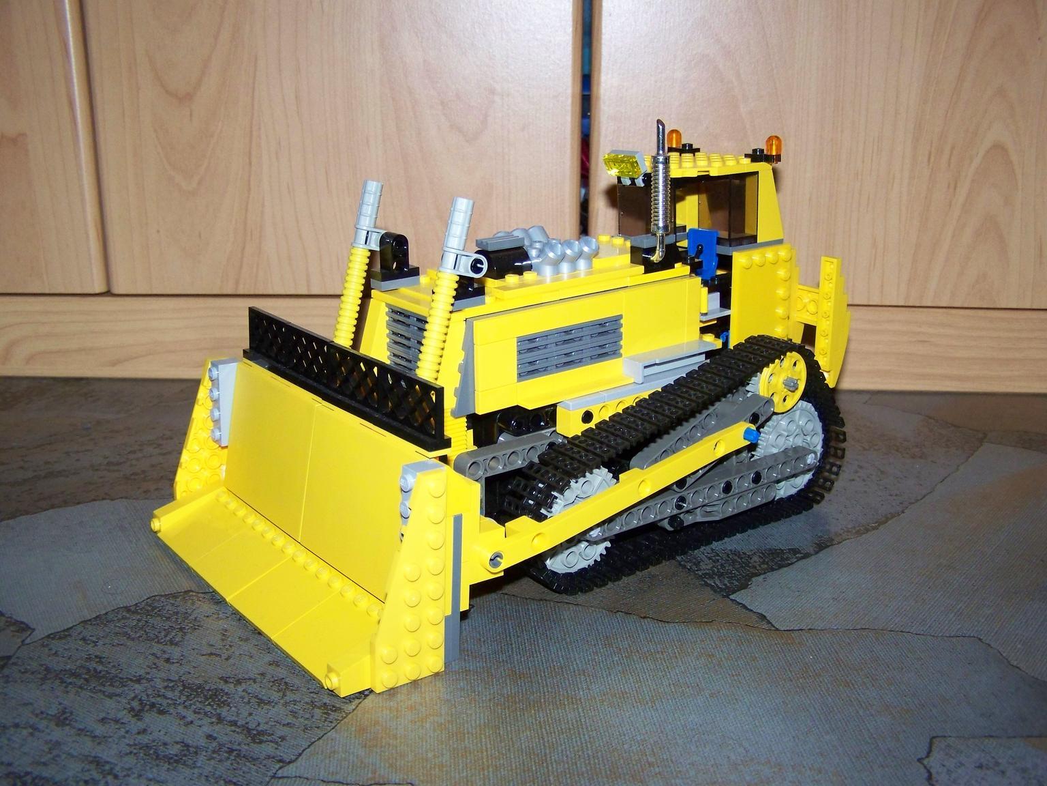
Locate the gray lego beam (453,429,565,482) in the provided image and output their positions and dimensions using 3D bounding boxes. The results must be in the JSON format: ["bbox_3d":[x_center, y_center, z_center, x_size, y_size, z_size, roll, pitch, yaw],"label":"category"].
[{"bbox_3d":[-0.005,0.020,0.384,0.040,0.008,0.008,-14,23,-36],"label":"gray lego beam"}]

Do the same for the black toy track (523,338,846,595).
[{"bbox_3d":[0.059,0.023,0.420,0.165,0.069,0.021,-14,23,-36],"label":"black toy track"}]

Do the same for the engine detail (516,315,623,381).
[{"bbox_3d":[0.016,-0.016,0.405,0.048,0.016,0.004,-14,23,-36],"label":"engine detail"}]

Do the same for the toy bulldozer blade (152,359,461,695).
[{"bbox_3d":[-0.080,0.036,0.385,0.044,0.066,0.154,-11,21,-37],"label":"toy bulldozer blade"}]

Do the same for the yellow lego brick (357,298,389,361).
[{"bbox_3d":[-0.052,-0.020,0.417,0.016,0.029,0.008,-14,23,-36],"label":"yellow lego brick"}]

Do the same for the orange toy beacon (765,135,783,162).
[{"bbox_3d":[0.099,-0.096,0.453,0.007,0.012,0.007,0,18,0],"label":"orange toy beacon"}]

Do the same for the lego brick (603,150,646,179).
[{"bbox_3d":[0.039,-0.088,0.444,0.006,0.009,0.016,-37,35,-25],"label":"lego brick"}]

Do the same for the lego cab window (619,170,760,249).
[{"bbox_3d":[0.066,-0.075,0.466,0.040,0.029,0.043,-14,23,-36],"label":"lego cab window"}]

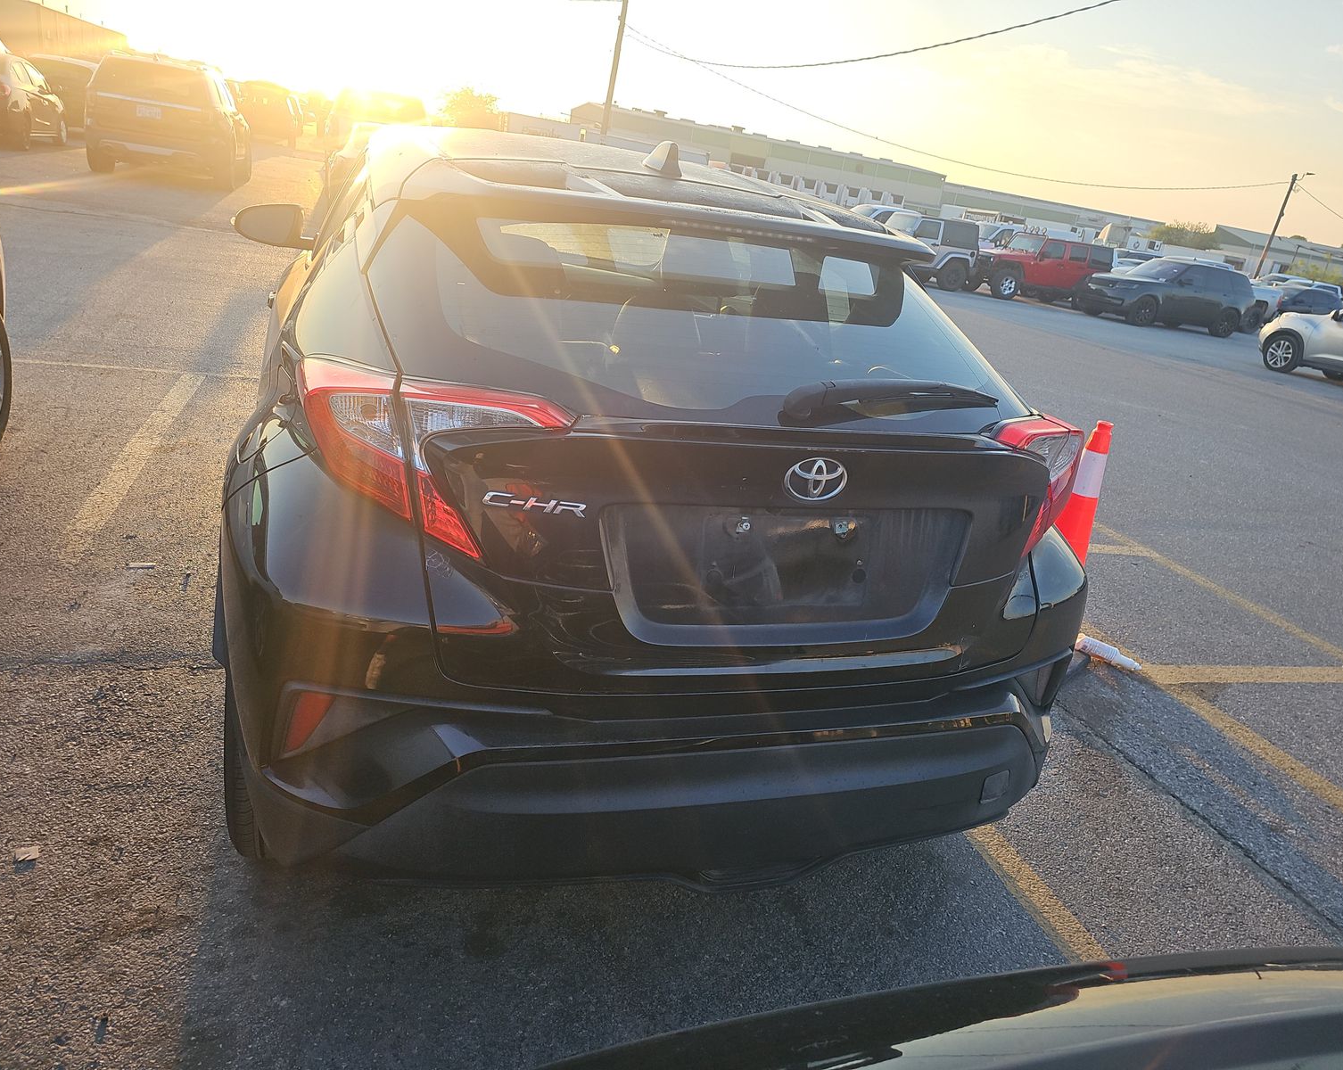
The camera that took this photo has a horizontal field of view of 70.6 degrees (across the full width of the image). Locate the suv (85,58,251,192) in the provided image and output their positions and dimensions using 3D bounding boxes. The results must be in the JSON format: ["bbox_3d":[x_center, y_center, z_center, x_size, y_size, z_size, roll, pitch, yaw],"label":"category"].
[{"bbox_3d":[-8.226,-6.965,15.996,2.000,1.780,5.000,3,22,-19],"label":"suv"}]

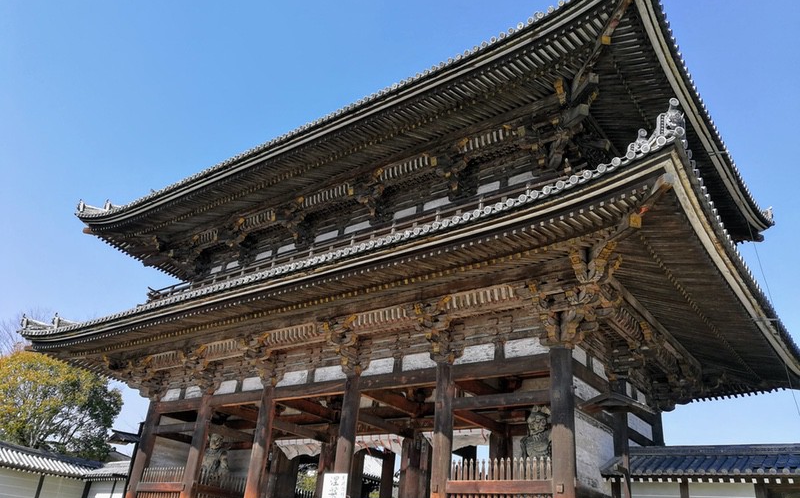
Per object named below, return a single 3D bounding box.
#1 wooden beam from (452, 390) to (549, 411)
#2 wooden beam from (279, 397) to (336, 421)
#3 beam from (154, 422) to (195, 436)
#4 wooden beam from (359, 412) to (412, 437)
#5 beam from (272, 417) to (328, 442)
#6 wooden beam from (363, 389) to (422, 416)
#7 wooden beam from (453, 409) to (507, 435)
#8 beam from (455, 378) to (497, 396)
[{"bbox_3d":[2.746,4.210,17.136,3.291,0.362,0.227,-16,-33,35],"label":"wooden beam"},{"bbox_3d":[-3.750,6.190,24.406,0.252,0.474,3.266,-16,-33,35],"label":"wooden beam"},{"bbox_3d":[-9.346,7.465,25.885,3.291,0.316,0.227,-16,-33,35],"label":"beam"},{"bbox_3d":[-0.524,6.129,21.602,0.252,0.374,3.266,-16,-33,35],"label":"wooden beam"},{"bbox_3d":[-3.821,7.013,23.989,0.252,0.395,3.266,-16,-33,35],"label":"beam"},{"bbox_3d":[-0.440,5.384,22.499,0.287,0.492,3.526,-15,-32,35],"label":"wooden beam"},{"bbox_3d":[2.476,5.478,19.905,0.287,0.369,3.526,-15,-32,35],"label":"wooden beam"},{"bbox_3d":[2.552,4.550,20.358,0.287,0.512,3.526,-15,-32,35],"label":"beam"}]

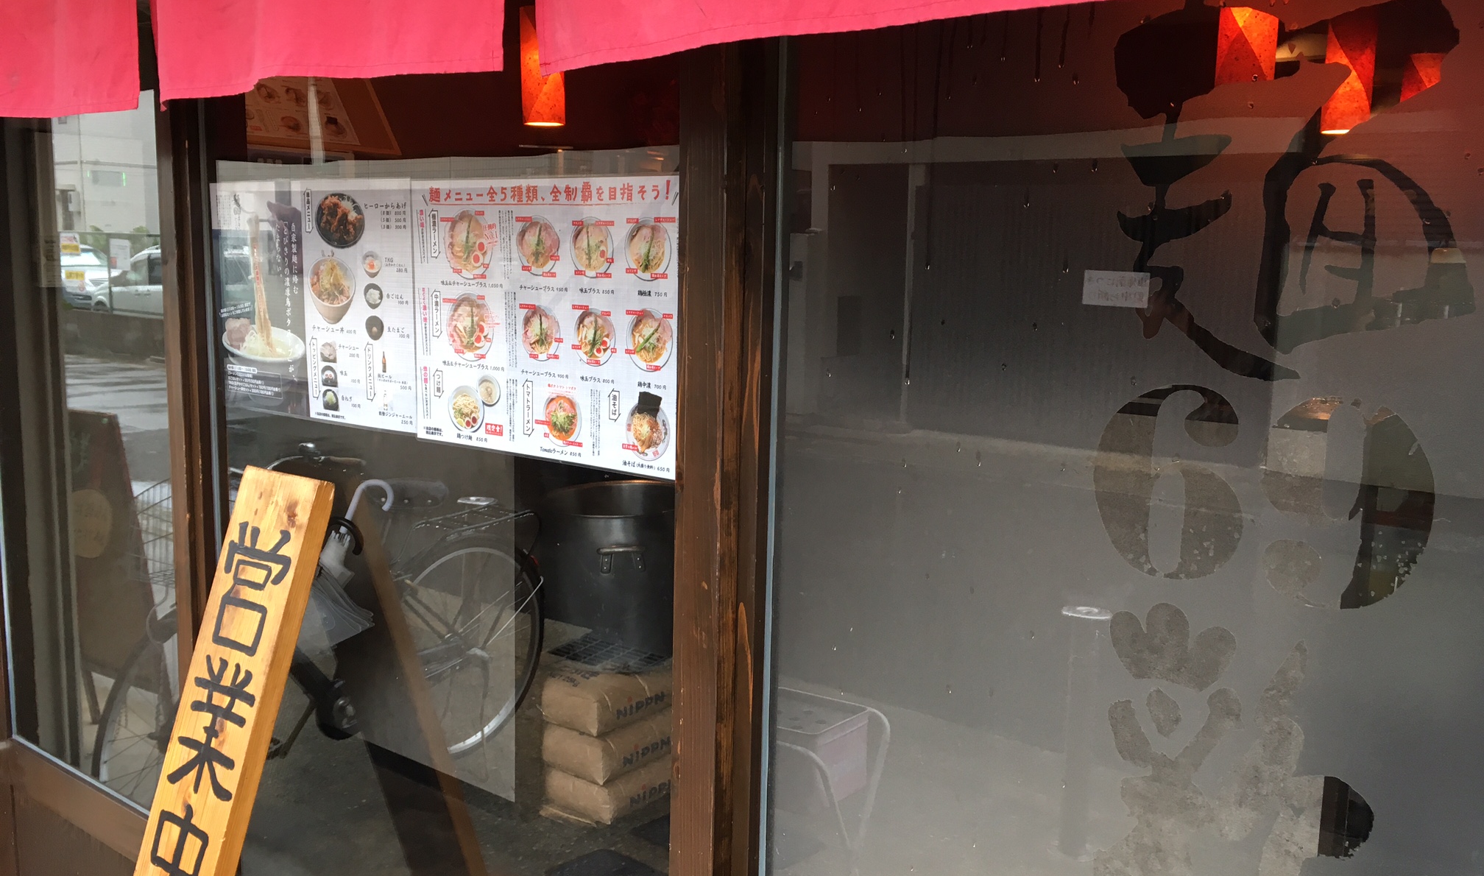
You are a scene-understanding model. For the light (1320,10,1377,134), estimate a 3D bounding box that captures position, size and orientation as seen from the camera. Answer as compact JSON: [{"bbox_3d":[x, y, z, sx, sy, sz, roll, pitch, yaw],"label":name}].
[{"bbox_3d":[1.572,-0.954,3.211,0.114,0.330,0.114,8,10,37],"label":"light"}]

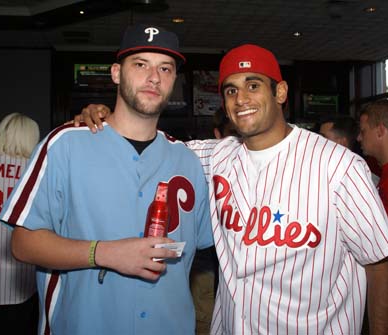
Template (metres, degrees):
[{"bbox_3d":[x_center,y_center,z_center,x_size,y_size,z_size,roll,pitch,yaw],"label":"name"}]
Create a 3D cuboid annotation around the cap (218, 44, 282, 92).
[{"bbox_3d":[0.173,-0.272,1.486,0.180,0.155,0.265,-6,-16,14],"label":"cap"}]

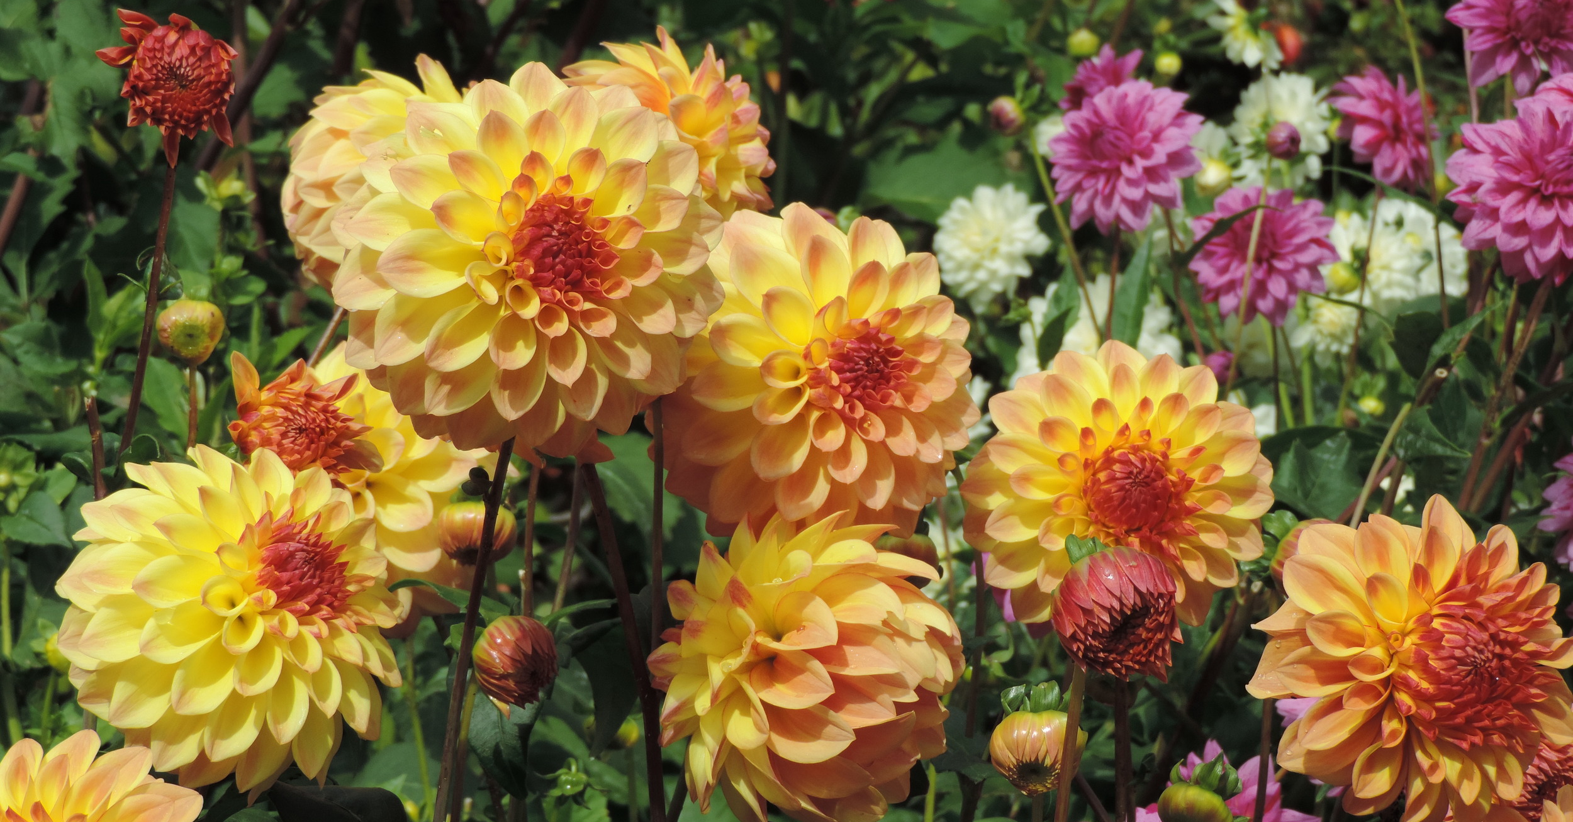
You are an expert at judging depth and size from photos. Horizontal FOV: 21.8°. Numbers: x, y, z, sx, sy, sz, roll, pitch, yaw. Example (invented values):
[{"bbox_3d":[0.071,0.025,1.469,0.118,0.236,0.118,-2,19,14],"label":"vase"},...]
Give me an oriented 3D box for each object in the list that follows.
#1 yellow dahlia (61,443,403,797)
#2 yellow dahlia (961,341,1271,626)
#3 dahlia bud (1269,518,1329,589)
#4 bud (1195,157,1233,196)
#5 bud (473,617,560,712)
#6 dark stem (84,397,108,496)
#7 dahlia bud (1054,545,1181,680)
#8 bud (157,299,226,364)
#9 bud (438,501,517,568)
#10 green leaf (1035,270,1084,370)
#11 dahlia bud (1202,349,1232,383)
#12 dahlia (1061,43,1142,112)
[{"bbox_3d":[-0.207,0.077,1.520,0.130,0.130,0.075,-8,-12,-30],"label":"yellow dahlia"},{"bbox_3d":[0.125,0.027,1.550,0.117,0.109,0.060,-2,-3,-7],"label":"yellow dahlia"},{"bbox_3d":[0.211,0.060,1.650,0.031,0.032,0.032,0,15,0],"label":"dahlia bud"},{"bbox_3d":[0.282,-0.155,2.700,0.025,0.025,0.025,5,8,20],"label":"bud"},{"bbox_3d":[-0.106,0.098,1.600,0.034,0.036,0.034,0,14,0],"label":"bud"},{"bbox_3d":[-0.263,0.014,1.560,0.006,0.041,0.006,-6,12,0],"label":"dark stem"},{"bbox_3d":[0.117,0.072,1.450,0.044,0.046,0.045,-1,24,-4],"label":"dahlia bud"},{"bbox_3d":[-0.244,-0.033,1.680,0.027,0.025,0.025,0,12,0],"label":"bud"},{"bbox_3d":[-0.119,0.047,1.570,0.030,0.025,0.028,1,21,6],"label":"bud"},{"bbox_3d":[0.153,-0.049,2.300,0.028,0.058,0.020,-4,15,-17],"label":"green leaf"},{"bbox_3d":[0.248,-0.026,2.350,0.019,0.020,0.019,0,14,0],"label":"dahlia bud"},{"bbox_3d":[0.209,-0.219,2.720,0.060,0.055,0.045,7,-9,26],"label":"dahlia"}]

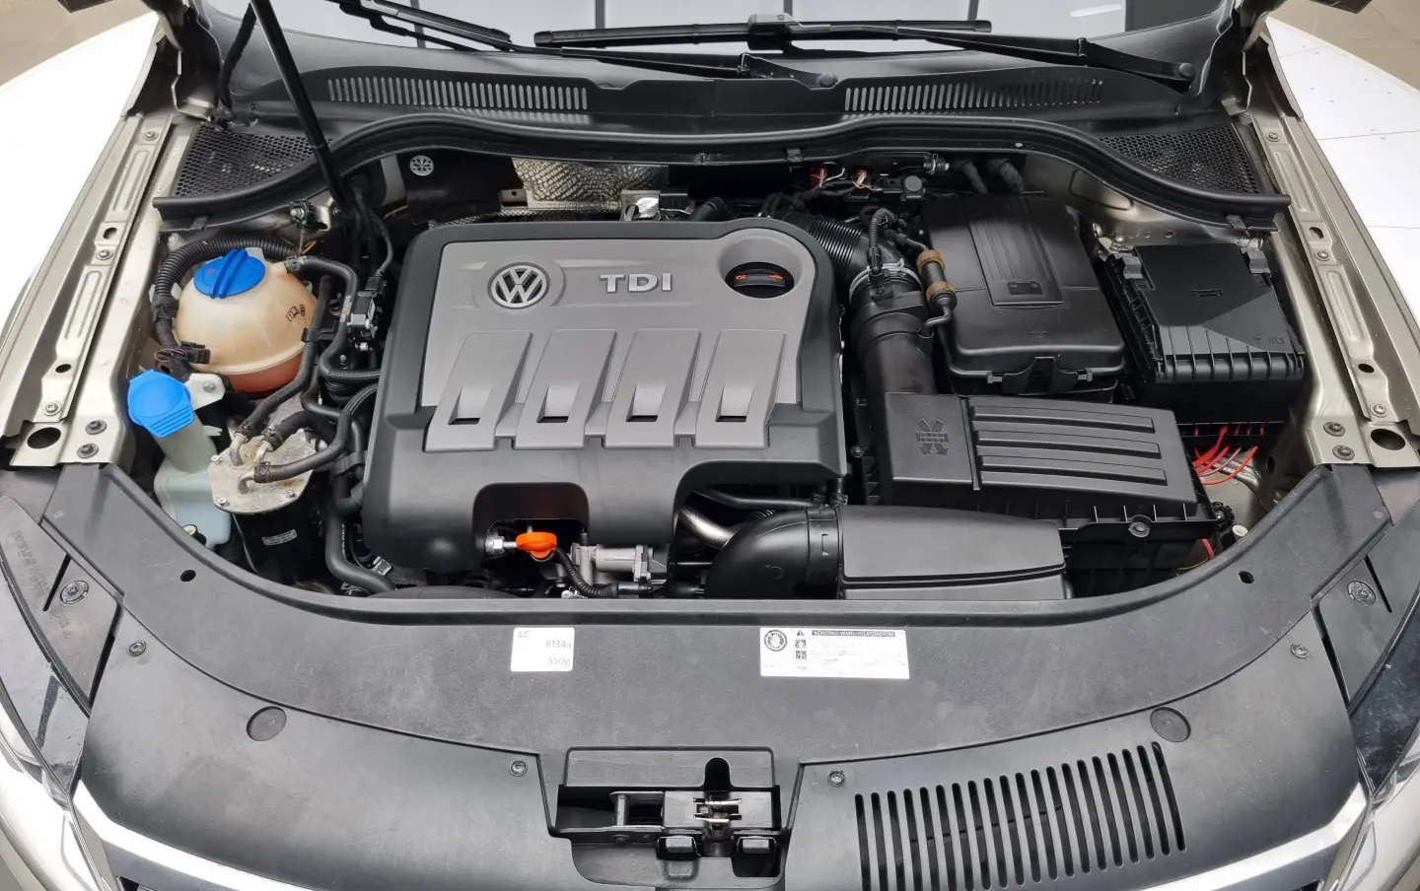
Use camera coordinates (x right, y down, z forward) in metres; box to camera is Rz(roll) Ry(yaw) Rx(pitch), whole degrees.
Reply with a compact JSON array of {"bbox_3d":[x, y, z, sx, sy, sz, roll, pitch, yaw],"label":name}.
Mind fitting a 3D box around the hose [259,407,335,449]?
[{"bbox_3d":[-0.437,-0.019,1.130,0.075,0.030,0.035,-11,49,-10],"label":"hose"}]

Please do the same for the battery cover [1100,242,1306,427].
[{"bbox_3d":[0.562,-0.131,1.240,0.178,0.115,0.200,3,53,2],"label":"battery cover"}]

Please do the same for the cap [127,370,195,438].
[{"bbox_3d":[-0.576,-0.045,1.120,0.065,0.040,0.065,-16,53,-12],"label":"cap"}]

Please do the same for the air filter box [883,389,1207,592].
[{"bbox_3d":[0.336,0.051,1.135,0.330,0.160,0.170,3,53,2],"label":"air filter box"}]

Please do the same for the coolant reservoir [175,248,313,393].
[{"bbox_3d":[-0.521,-0.140,1.195,0.146,0.150,0.146,0,53,0],"label":"coolant reservoir"}]

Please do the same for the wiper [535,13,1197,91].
[{"bbox_3d":[0.199,-0.517,1.400,0.850,0.060,0.085,0,63,0],"label":"wiper"}]

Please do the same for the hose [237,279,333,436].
[{"bbox_3d":[-0.472,-0.100,1.190,0.065,0.050,0.175,3,58,2],"label":"hose"}]

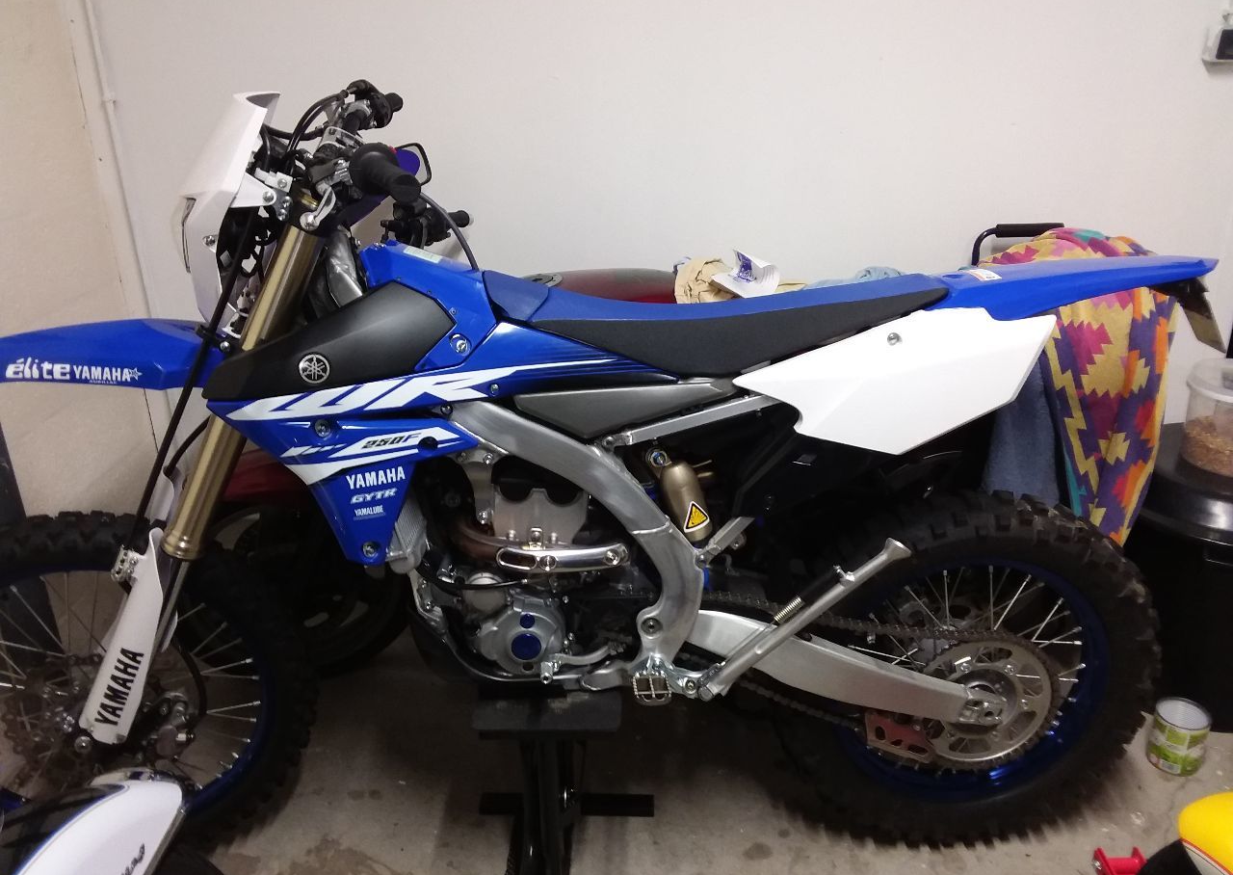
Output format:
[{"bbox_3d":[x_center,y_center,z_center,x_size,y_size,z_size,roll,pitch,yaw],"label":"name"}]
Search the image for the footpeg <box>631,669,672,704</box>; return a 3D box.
[{"bbox_3d":[0.050,0.373,1.431,0.057,0.038,0.088,-1,19,-1],"label":"footpeg"}]

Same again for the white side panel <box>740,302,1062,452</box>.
[{"bbox_3d":[0.390,-0.077,1.363,0.460,0.215,0.080,-1,19,-1],"label":"white side panel"}]

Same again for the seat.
[{"bbox_3d":[0.140,-0.186,1.446,0.670,0.152,0.225,-1,19,-1],"label":"seat"}]

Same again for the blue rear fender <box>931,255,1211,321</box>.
[{"bbox_3d":[0.672,-0.229,1.444,0.460,0.088,0.190,-1,19,-1],"label":"blue rear fender"}]

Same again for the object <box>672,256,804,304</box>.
[{"bbox_3d":[0.255,-0.317,2.012,0.260,0.120,0.180,-1,22,0],"label":"object"}]

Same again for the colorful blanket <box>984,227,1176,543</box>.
[{"bbox_3d":[0.925,-0.107,1.964,0.350,0.660,0.220,-1,22,0],"label":"colorful blanket"}]

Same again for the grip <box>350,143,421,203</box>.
[{"bbox_3d":[-0.253,-0.288,1.067,0.056,0.056,0.122,-12,30,-27],"label":"grip"}]

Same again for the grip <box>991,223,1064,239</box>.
[{"bbox_3d":[0.796,-0.400,1.864,0.142,0.031,0.032,-1,22,0],"label":"grip"}]

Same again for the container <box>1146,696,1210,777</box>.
[{"bbox_3d":[1.135,0.605,1.942,0.100,0.117,0.100,-1,22,0],"label":"container"}]

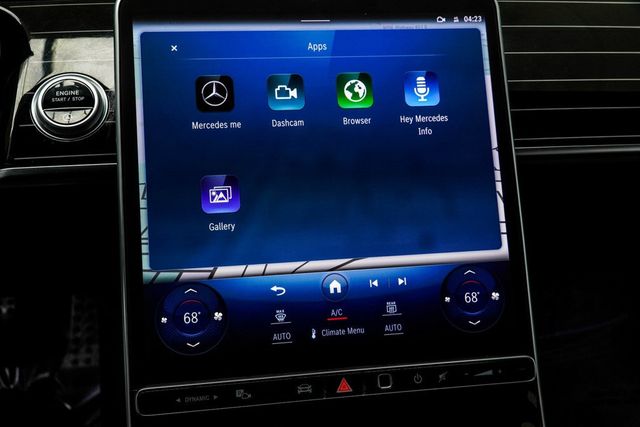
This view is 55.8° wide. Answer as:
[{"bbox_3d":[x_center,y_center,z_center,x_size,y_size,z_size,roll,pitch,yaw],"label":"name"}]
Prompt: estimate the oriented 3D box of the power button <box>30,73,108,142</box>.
[{"bbox_3d":[-0.154,-0.067,0.372,0.045,0.045,0.013,-5,-11,-15],"label":"power button"}]

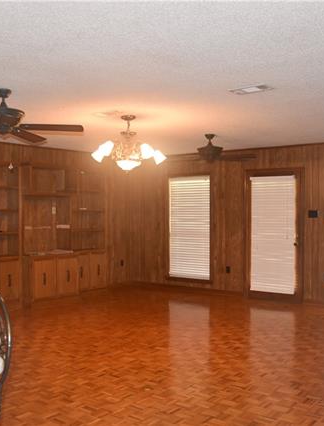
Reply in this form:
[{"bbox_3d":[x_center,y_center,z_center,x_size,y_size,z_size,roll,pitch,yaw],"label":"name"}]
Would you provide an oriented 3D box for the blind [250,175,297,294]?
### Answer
[{"bbox_3d":[1.772,0.351,7.676,0.752,1.843,0.060,0,1,35],"label":"blind"}]

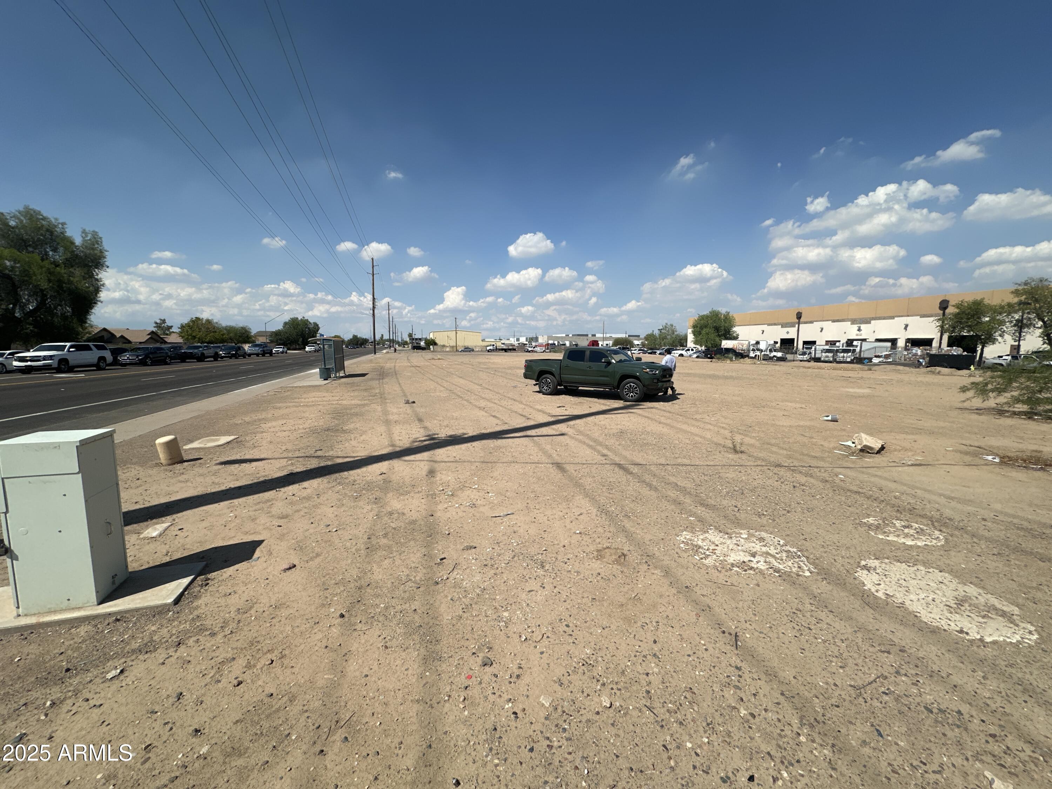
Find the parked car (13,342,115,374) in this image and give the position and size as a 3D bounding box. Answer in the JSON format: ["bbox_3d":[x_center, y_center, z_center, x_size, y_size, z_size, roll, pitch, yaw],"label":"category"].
[{"bbox_3d":[-30.215,-2.437,28.102,2.050,1.890,5.690,-1,7,-14],"label":"parked car"}]

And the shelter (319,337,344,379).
[{"bbox_3d":[-11.717,-2.185,25.078,1.350,2.208,3.300,-2,7,-16],"label":"shelter"}]

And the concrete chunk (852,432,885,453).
[{"bbox_3d":[6.002,0.833,7.456,0.470,0.270,0.310,4,7,30],"label":"concrete chunk"}]

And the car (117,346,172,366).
[{"bbox_3d":[-35.331,-3.580,39.600,1.910,1.670,4.720,-2,7,-15],"label":"car"}]

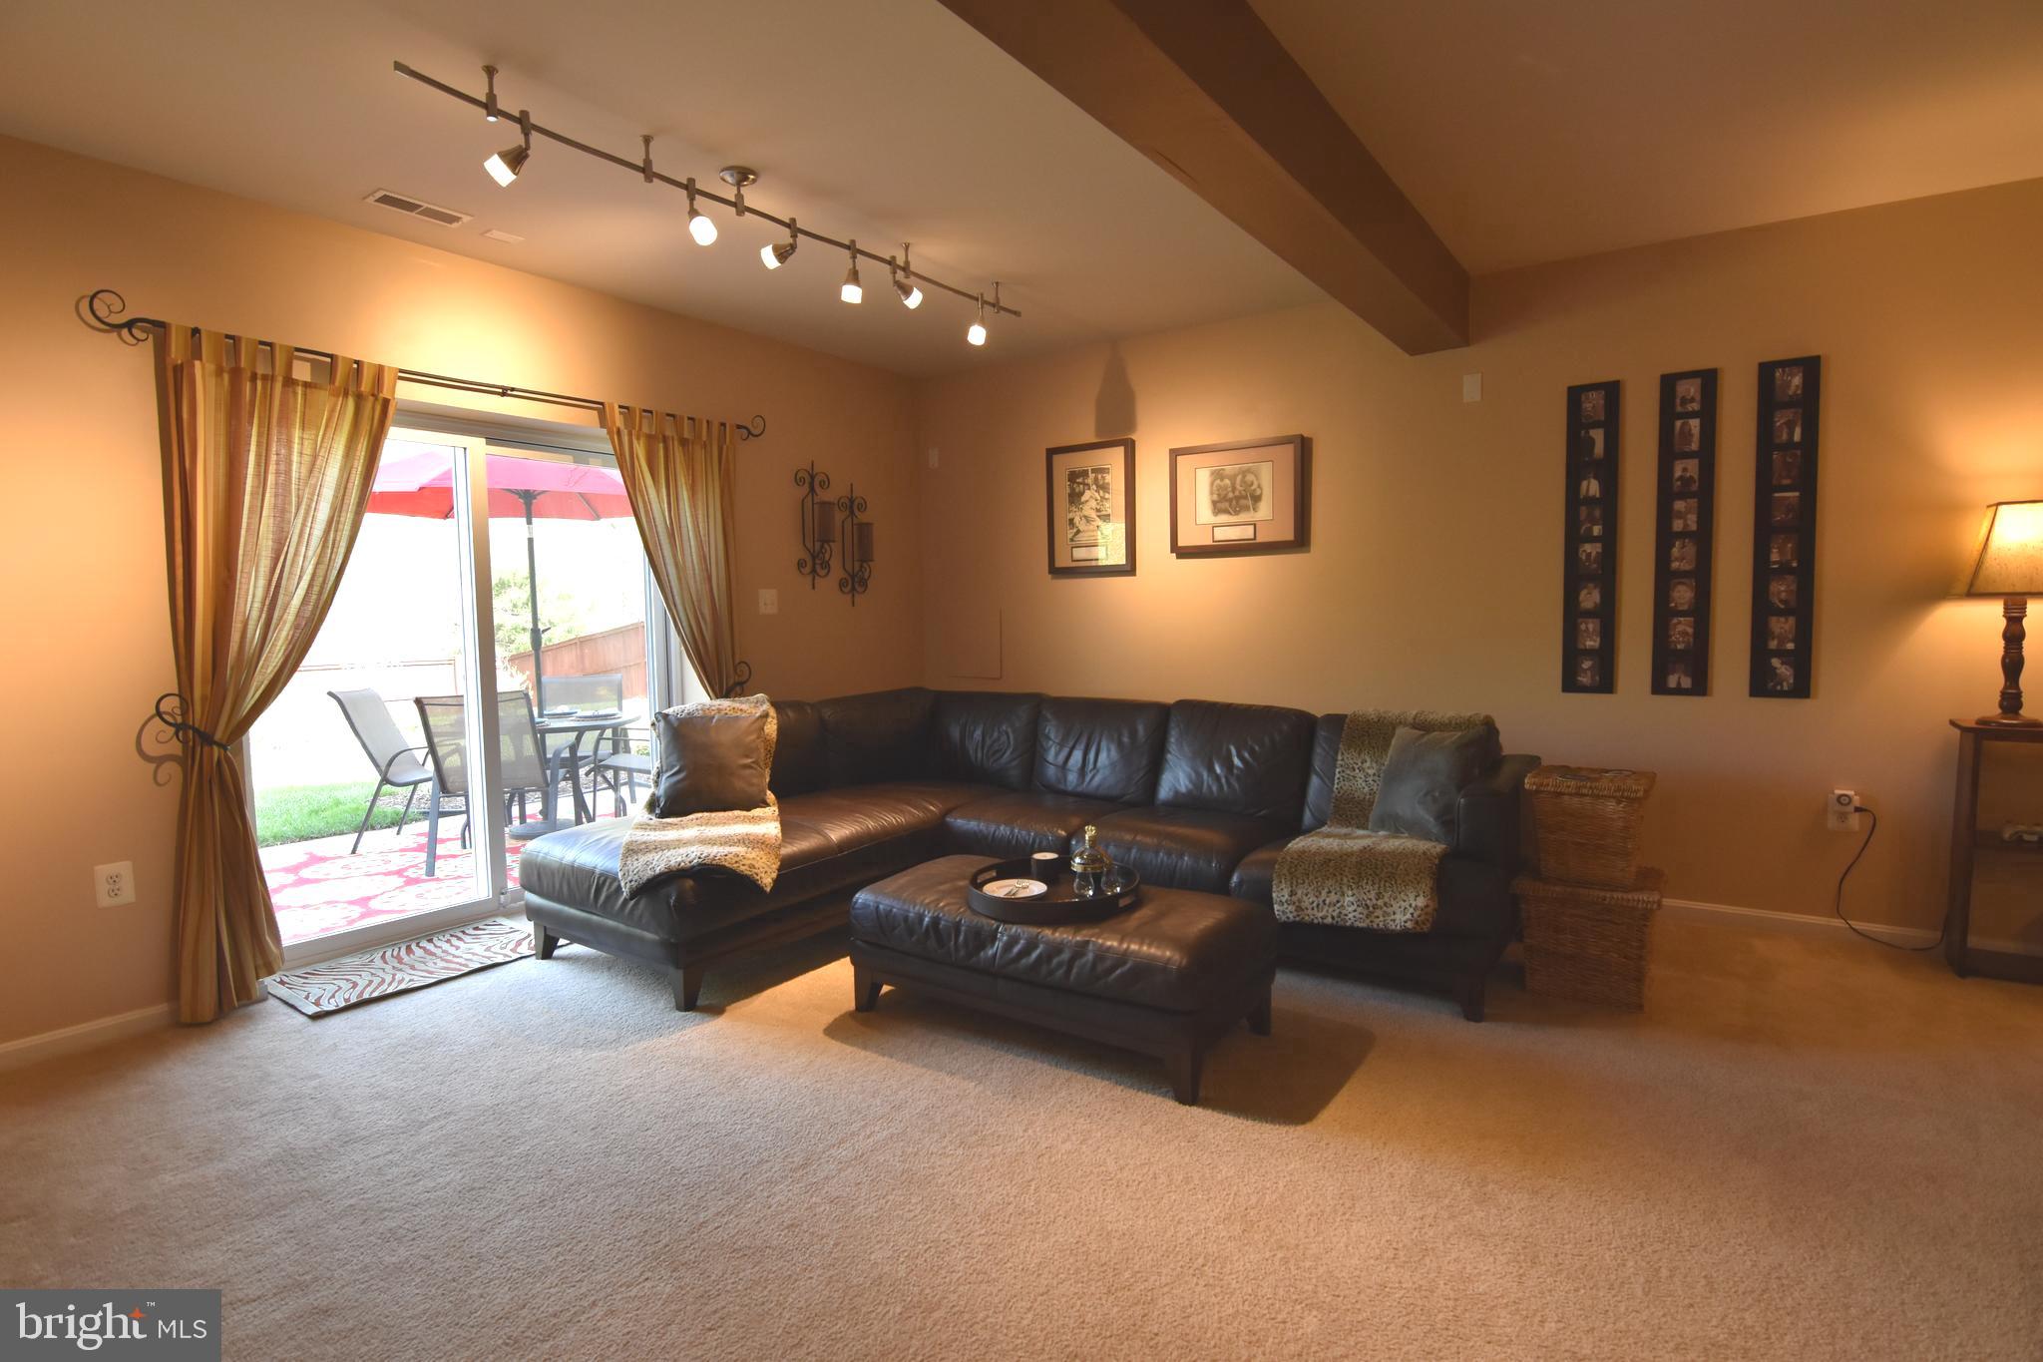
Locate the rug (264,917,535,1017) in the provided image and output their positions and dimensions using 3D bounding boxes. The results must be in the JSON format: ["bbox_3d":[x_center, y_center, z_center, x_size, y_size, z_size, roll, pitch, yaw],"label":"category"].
[{"bbox_3d":[-2.077,0.961,3.307,0.490,0.013,0.740,3,6,39],"label":"rug"}]

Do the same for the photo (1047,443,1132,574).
[{"bbox_3d":[0.367,-0.892,5.048,0.492,0.684,0.030,1,4,30],"label":"photo"}]

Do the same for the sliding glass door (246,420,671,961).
[{"bbox_3d":[-2.123,0.006,3.791,0.100,2.003,1.692,2,5,38],"label":"sliding glass door"}]

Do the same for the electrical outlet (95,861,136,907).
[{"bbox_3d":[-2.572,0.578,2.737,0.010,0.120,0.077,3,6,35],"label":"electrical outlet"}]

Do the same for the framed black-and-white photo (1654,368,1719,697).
[{"bbox_3d":[2.606,-0.571,3.792,0.179,1.257,0.020,1,4,30],"label":"framed black-and-white photo"}]

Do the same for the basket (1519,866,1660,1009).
[{"bbox_3d":[1.730,0.766,2.951,0.375,0.360,0.300,3,6,35],"label":"basket"}]

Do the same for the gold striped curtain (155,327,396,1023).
[{"bbox_3d":[-2.377,-0.015,3.205,0.150,2.126,0.622,2,5,38],"label":"gold striped curtain"}]

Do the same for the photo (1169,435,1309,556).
[{"bbox_3d":[1.037,-0.888,4.663,0.650,0.515,0.030,1,4,30],"label":"photo"}]

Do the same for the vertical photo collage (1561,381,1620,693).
[{"bbox_3d":[2.331,-0.574,3.949,0.182,1.254,0.020,1,4,30],"label":"vertical photo collage"}]

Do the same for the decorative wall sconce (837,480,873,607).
[{"bbox_3d":[-0.879,-0.722,5.124,0.130,0.643,0.175,2,5,38],"label":"decorative wall sconce"}]

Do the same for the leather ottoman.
[{"bbox_3d":[0.122,0.848,2.997,1.173,0.398,0.618,2,4,34],"label":"leather ottoman"}]

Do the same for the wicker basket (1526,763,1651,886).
[{"bbox_3d":[1.736,0.439,2.952,0.310,0.295,0.290,3,6,35],"label":"wicker basket"}]

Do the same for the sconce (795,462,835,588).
[{"bbox_3d":[-0.992,-0.772,4.802,0.155,0.625,0.235,3,6,35],"label":"sconce"}]

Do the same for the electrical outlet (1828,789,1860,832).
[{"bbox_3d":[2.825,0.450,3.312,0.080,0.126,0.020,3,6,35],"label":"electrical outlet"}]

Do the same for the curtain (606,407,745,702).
[{"bbox_3d":[-1.450,-0.123,4.160,0.130,2.000,0.670,3,6,35],"label":"curtain"}]

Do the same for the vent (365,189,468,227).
[{"bbox_3d":[-1.888,-1.478,3.028,0.142,0.015,0.275,3,6,35],"label":"vent"}]

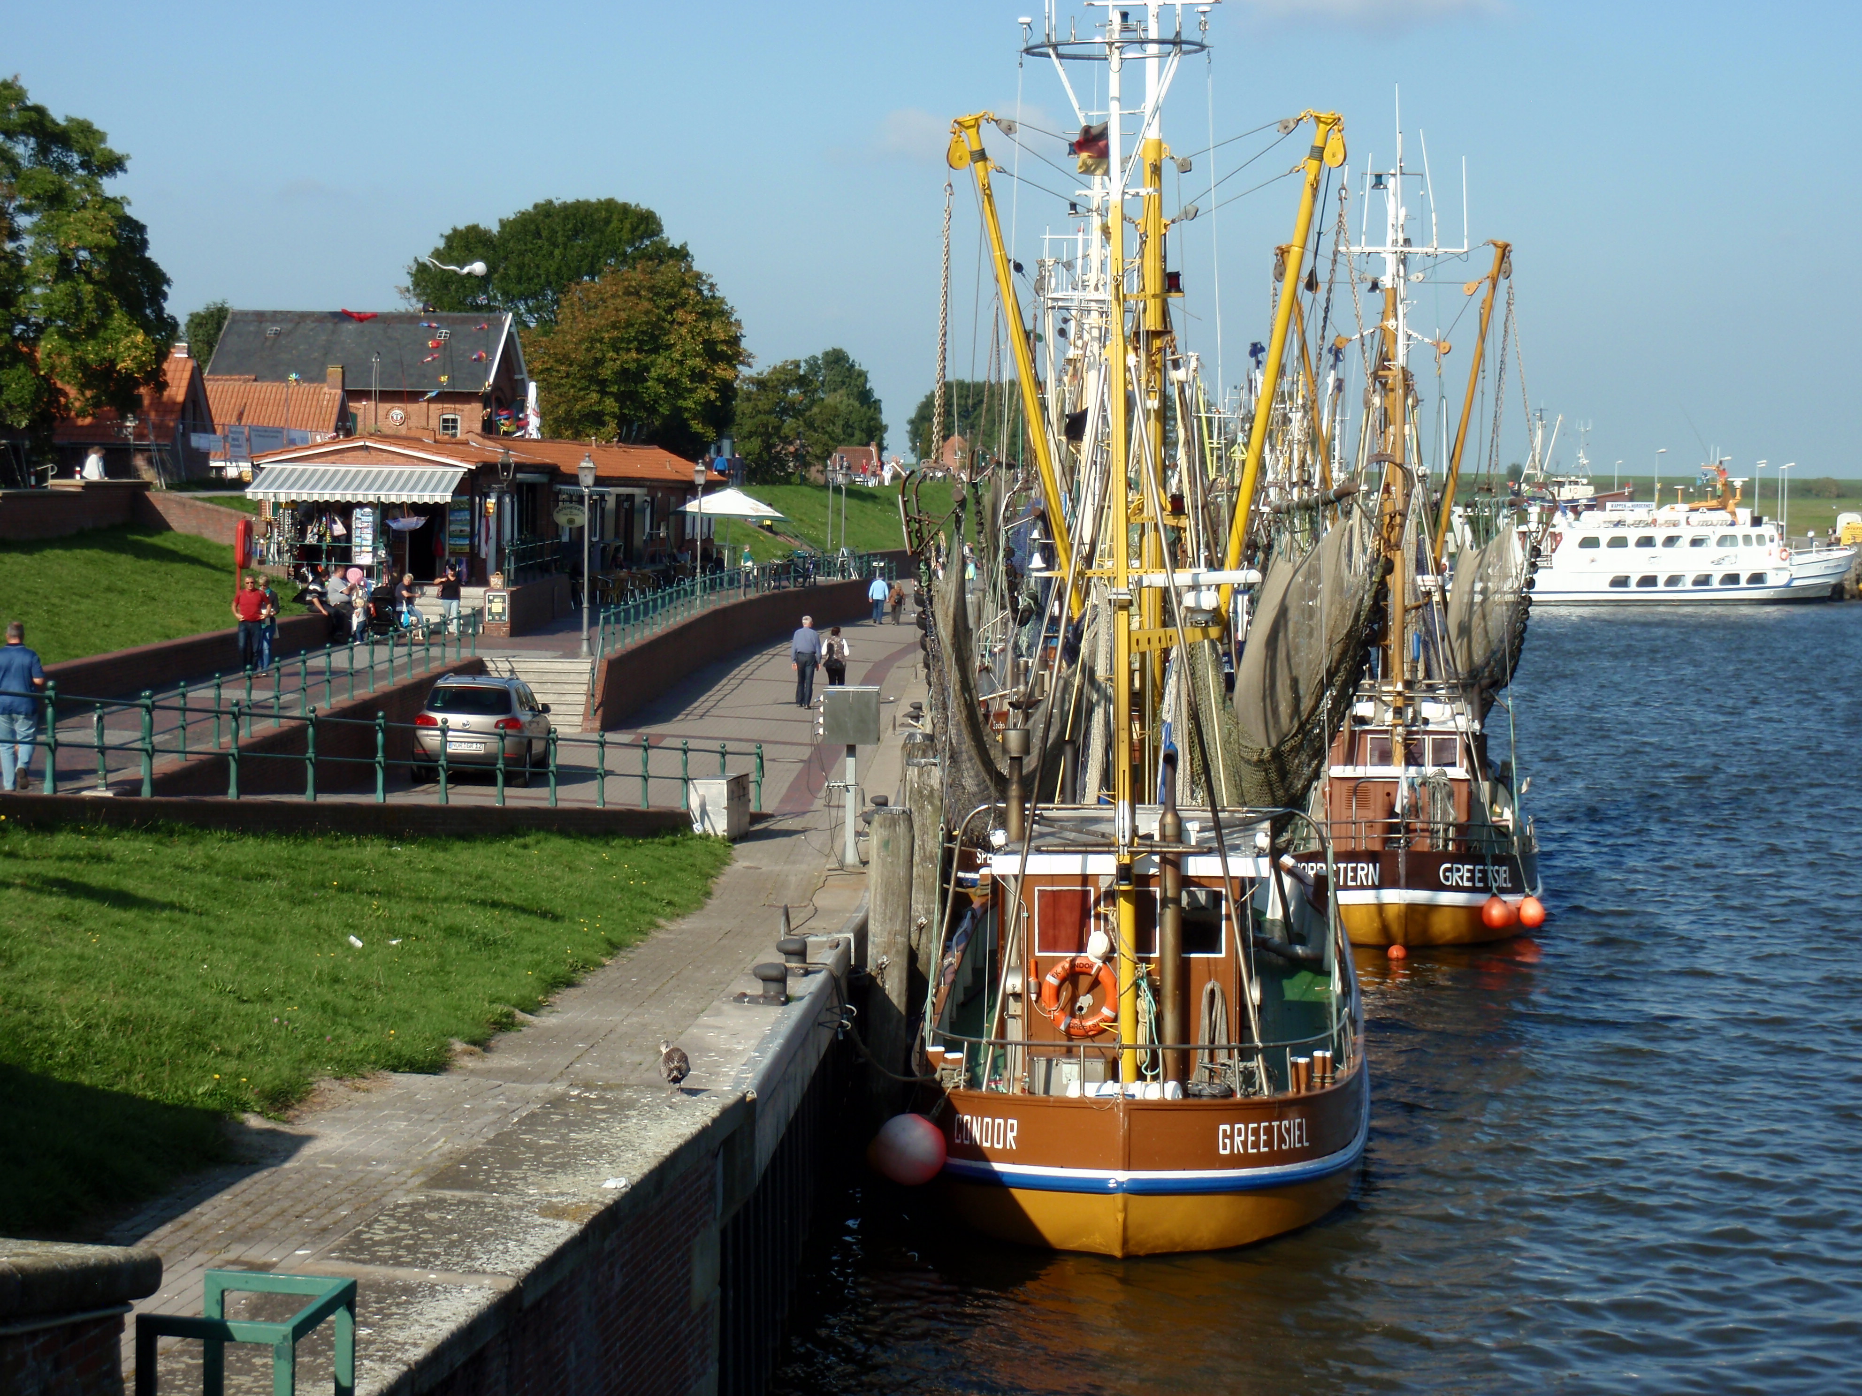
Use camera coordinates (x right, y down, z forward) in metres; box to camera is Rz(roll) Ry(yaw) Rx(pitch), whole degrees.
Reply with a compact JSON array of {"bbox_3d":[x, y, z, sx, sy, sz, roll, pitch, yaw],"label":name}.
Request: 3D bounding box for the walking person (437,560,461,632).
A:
[{"bbox_3d":[-10.921,-2.249,85.348,0.530,1.620,0.360,2,4,14],"label":"walking person"}]

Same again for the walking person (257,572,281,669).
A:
[{"bbox_3d":[-11.605,-1.263,65.800,0.520,1.750,0.380,0,3,-2],"label":"walking person"}]

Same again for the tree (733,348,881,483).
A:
[{"bbox_3d":[-9.059,-19.945,278.353,11.200,11.790,10.500,1,3,0],"label":"tree"}]

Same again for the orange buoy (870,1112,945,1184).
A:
[{"bbox_3d":[-0.216,4.199,35.000,0.700,0.700,0.700,1,3,0],"label":"orange buoy"}]

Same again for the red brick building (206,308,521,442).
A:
[{"bbox_3d":[-24.390,-12.639,163.842,12.440,8.250,8.400,1,3,5],"label":"red brick building"}]

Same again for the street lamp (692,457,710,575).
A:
[{"bbox_3d":[-6.108,-4.343,99.619,0.370,3.990,0.370,1,3,0],"label":"street lamp"}]

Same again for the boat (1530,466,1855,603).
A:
[{"bbox_3d":[46.496,-9.995,231.000,22.400,8.500,5.600,0,3,-12],"label":"boat"}]

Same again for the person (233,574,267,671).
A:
[{"bbox_3d":[-12.073,-1.294,66.753,0.620,1.760,0.360,1,3,0],"label":"person"}]

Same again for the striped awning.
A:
[{"bbox_3d":[-13.427,-5.005,88.100,4.880,0.870,1.800,1,3,3],"label":"striped awning"}]

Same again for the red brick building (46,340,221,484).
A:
[{"bbox_3d":[-34.018,-11.083,153.000,7.800,6.300,6.500,0,3,-2],"label":"red brick building"}]

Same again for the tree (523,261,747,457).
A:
[{"bbox_3d":[-14.874,-15.789,188.362,11.200,12.100,11.000,1,3,0],"label":"tree"}]

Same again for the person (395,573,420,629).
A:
[{"bbox_3d":[-11.997,-2.189,86.500,0.680,1.330,0.520,2,4,22],"label":"person"}]

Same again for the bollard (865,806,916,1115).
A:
[{"bbox_3d":[-0.414,2.810,39.000,0.440,3.400,0.440,1,3,0],"label":"bollard"}]

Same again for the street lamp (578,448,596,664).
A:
[{"bbox_3d":[-6.926,-2.907,76.000,0.400,4.100,0.400,0,3,-2],"label":"street lamp"}]

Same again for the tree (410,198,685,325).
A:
[{"bbox_3d":[-23.176,-21.036,228.548,16.600,18.300,15.500,1,3,0],"label":"tree"}]

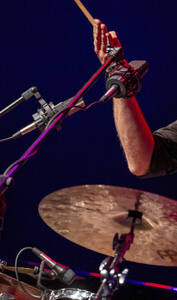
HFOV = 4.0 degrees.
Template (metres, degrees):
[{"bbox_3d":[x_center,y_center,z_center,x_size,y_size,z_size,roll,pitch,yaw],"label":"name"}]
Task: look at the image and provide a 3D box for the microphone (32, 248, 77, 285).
[{"bbox_3d":[-0.088,0.289,6.350,0.128,0.035,0.035,38,0,9],"label":"microphone"}]

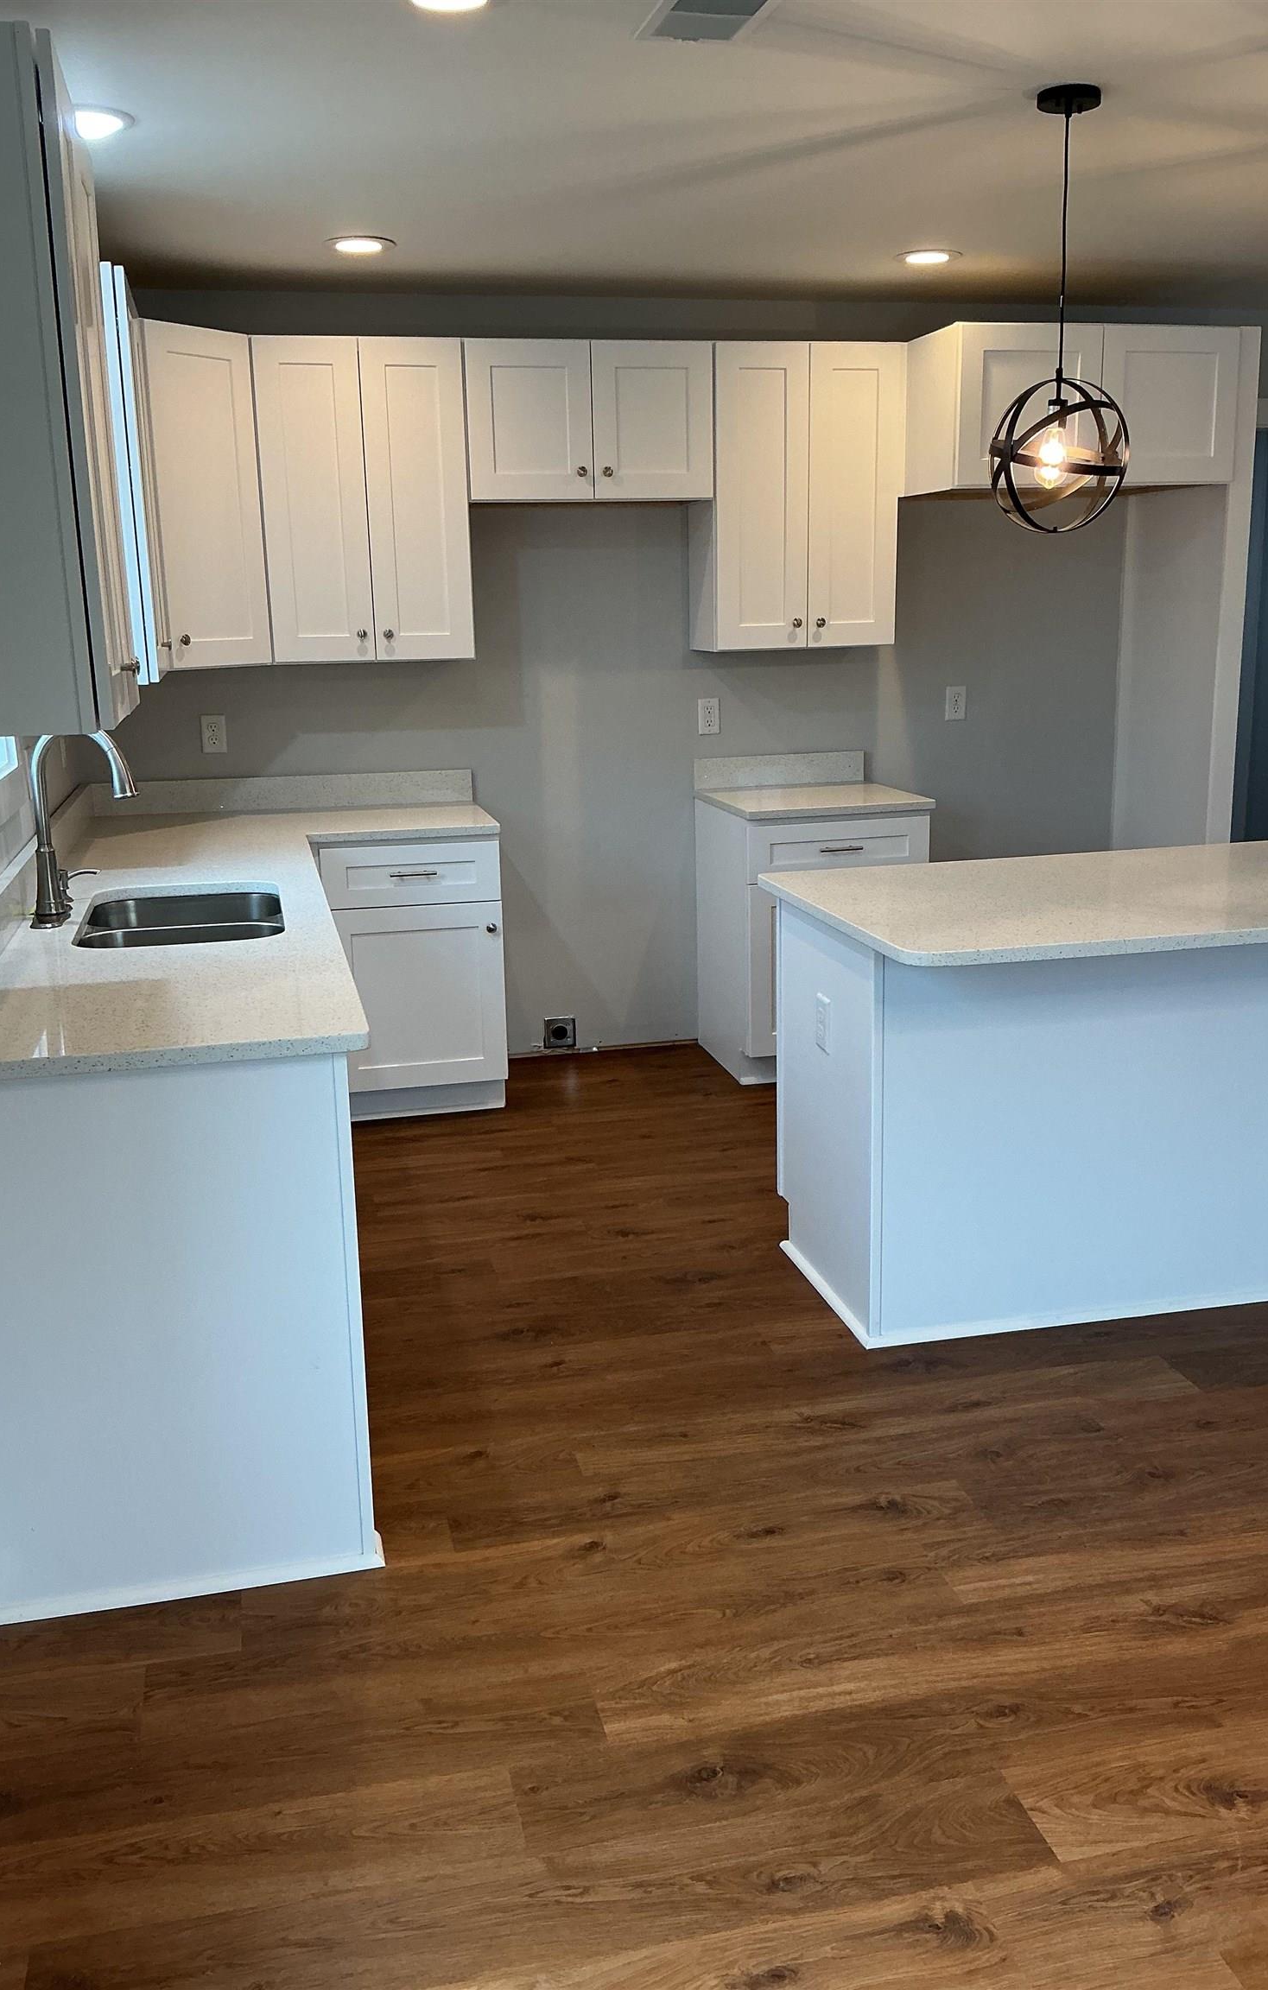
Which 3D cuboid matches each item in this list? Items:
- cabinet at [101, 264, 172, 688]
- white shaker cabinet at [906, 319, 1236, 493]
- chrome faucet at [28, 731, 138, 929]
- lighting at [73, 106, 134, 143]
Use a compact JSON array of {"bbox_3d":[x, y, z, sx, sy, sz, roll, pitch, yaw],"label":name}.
[{"bbox_3d":[-1.371,-1.266,4.178,0.324,0.922,0.710,-4,14,-12],"label":"cabinet"},{"bbox_3d":[1.312,-1.835,5.313,0.921,0.454,0.711,-4,14,-12],"label":"white shaker cabinet"},{"bbox_3d":[-1.164,-0.369,3.527,0.238,0.412,0.180,-4,14,-12],"label":"chrome faucet"},{"bbox_3d":[-1.056,-1.676,3.226,0.185,0.030,0.185,-4,14,-12],"label":"lighting"}]

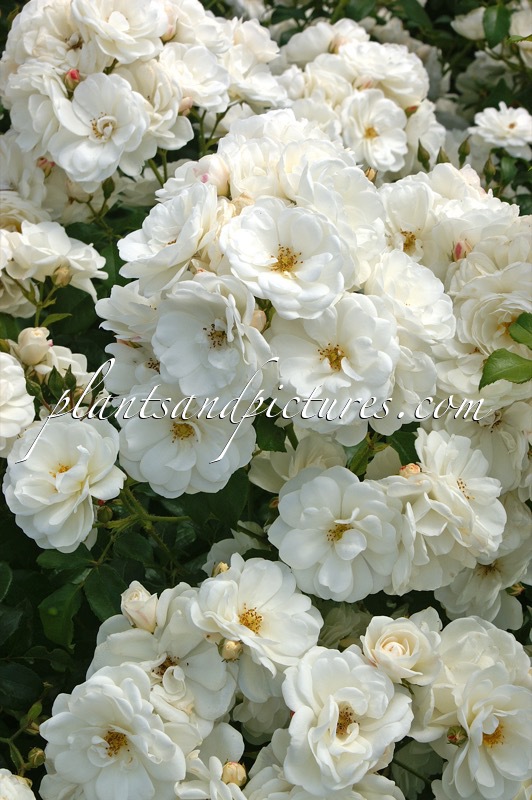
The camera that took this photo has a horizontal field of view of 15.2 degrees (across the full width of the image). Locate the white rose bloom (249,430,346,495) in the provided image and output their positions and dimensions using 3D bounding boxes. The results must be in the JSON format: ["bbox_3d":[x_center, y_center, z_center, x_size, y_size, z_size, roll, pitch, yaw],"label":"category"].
[{"bbox_3d":[0.021,0.041,1.220,0.062,0.050,0.050,4,54,7],"label":"white rose bloom"}]

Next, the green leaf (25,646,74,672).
[{"bbox_3d":[-0.138,0.165,1.270,0.033,0.006,0.022,2,41,3],"label":"green leaf"}]

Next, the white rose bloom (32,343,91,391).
[{"bbox_3d":[-0.118,-0.018,1.150,0.039,0.030,0.039,18,37,0],"label":"white rose bloom"}]

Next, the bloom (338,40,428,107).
[{"bbox_3d":[0.102,-0.276,1.700,0.076,0.050,0.062,-7,61,-14],"label":"bloom"}]

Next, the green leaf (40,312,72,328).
[{"bbox_3d":[-0.131,-0.050,1.250,0.021,0.004,0.009,-23,37,-2],"label":"green leaf"}]

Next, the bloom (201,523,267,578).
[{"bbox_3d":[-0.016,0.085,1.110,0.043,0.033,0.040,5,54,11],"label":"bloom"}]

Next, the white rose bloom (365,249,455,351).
[{"bbox_3d":[0.088,-0.062,1.230,0.060,0.048,0.065,-18,73,-33],"label":"white rose bloom"}]

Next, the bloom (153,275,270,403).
[{"bbox_3d":[-0.029,-0.033,1.060,0.066,0.069,0.042,0,3,-18],"label":"bloom"}]

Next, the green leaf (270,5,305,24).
[{"bbox_3d":[0.015,-0.274,1.420,0.027,0.011,0.017,0,60,0],"label":"green leaf"}]

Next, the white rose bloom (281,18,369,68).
[{"bbox_3d":[0.047,-0.283,1.600,0.070,0.045,0.062,0,32,0],"label":"white rose bloom"}]

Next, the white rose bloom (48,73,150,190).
[{"bbox_3d":[-0.117,-0.188,1.400,0.072,0.082,0.045,0,-12,0],"label":"white rose bloom"}]

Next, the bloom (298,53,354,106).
[{"bbox_3d":[0.040,-0.213,1.330,0.040,0.034,0.039,0,56,0],"label":"bloom"}]

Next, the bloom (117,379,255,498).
[{"bbox_3d":[-0.044,0.018,1.090,0.074,0.072,0.040,0,-6,0],"label":"bloom"}]

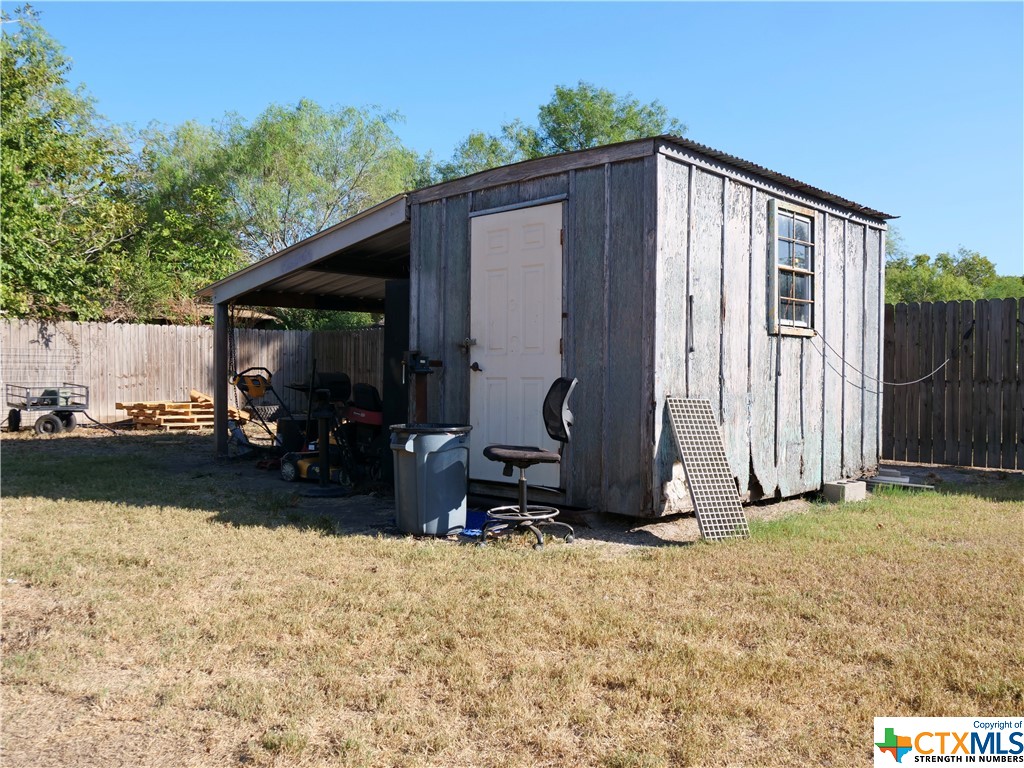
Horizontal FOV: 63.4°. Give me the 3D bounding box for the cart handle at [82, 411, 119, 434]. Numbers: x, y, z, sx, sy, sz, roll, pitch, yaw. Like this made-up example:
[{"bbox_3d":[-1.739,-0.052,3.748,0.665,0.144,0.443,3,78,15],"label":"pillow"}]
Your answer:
[{"bbox_3d":[-5.910,0.550,11.900,0.520,0.340,0.120,0,1,-3],"label":"cart handle"}]

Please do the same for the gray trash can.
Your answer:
[{"bbox_3d":[-0.525,0.620,5.420,0.550,0.700,0.550,0,1,0],"label":"gray trash can"}]

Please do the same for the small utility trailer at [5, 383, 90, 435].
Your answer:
[{"bbox_3d":[-7.000,0.375,12.450,0.810,0.700,1.370,0,1,-43],"label":"small utility trailer"}]

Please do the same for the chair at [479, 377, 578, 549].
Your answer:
[{"bbox_3d":[0.100,0.455,5.050,0.600,0.990,0.590,0,1,-16],"label":"chair"}]

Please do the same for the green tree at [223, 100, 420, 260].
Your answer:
[{"bbox_3d":[-4.830,-3.200,21.000,5.200,7.700,5.200,0,1,0],"label":"green tree"}]

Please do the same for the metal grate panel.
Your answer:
[{"bbox_3d":[1.259,0.551,5.336,0.350,1.010,0.038,2,-29,-25],"label":"metal grate panel"}]

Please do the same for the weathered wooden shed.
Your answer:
[{"bbox_3d":[0.026,-0.388,8.878,6.420,2.455,3.780,1,1,45],"label":"weathered wooden shed"}]

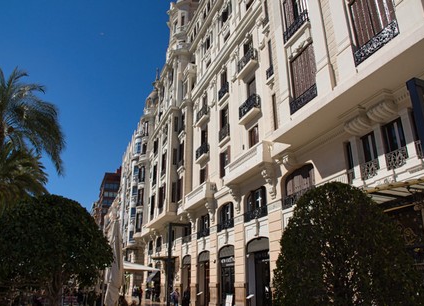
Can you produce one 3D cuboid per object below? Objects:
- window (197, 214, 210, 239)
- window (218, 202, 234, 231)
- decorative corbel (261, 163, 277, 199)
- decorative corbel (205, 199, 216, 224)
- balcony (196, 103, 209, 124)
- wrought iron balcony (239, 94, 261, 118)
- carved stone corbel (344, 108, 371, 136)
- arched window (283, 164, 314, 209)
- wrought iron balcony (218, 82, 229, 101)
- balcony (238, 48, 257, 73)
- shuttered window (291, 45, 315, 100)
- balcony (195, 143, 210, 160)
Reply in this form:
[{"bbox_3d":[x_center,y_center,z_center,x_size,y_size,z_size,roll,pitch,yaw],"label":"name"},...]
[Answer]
[{"bbox_3d":[-0.640,6.181,28.819,0.280,1.806,2.646,9,-23,-21],"label":"window"},{"bbox_3d":[1.026,4.707,25.109,0.280,1.806,2.646,9,-23,-21],"label":"window"},{"bbox_3d":[3.227,1.604,19.605,0.560,2.100,0.420,9,-23,-21],"label":"decorative corbel"},{"bbox_3d":[-0.159,4.468,26.629,0.721,2.014,0.636,9,-24,-21],"label":"decorative corbel"},{"bbox_3d":[-0.783,-3.506,31.651,0.551,1.060,2.120,9,-24,-21],"label":"balcony"},{"bbox_3d":[2.526,-2.983,23.113,0.551,1.007,2.067,9,-24,-21],"label":"wrought iron balcony"},{"bbox_3d":[5.870,-1.223,13.798,0.689,0.795,0.774,9,-24,-21],"label":"carved stone corbel"},{"bbox_3d":[4.445,1.740,17.539,0.297,1.791,2.851,9,-24,-21],"label":"arched window"},{"bbox_3d":[1.091,-4.935,28.141,0.320,1.000,1.750,9,-23,-21],"label":"wrought iron balcony"},{"bbox_3d":[2.516,-6.389,24.515,0.551,1.060,2.014,9,-24,-21],"label":"balcony"},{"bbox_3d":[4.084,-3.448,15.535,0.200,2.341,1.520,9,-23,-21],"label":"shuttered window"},{"bbox_3d":[-0.772,-0.075,30.239,0.551,0.954,2.067,9,-24,-21],"label":"balcony"}]

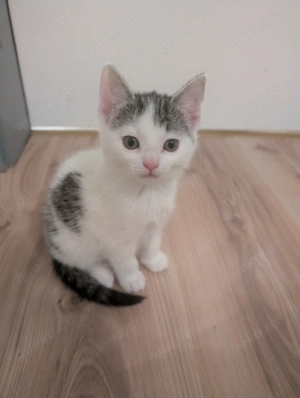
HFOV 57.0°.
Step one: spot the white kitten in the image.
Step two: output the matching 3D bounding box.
[{"bbox_3d":[-0.037,-0.007,0.281,0.110,0.245,0.145,-26,48,-35],"label":"white kitten"}]

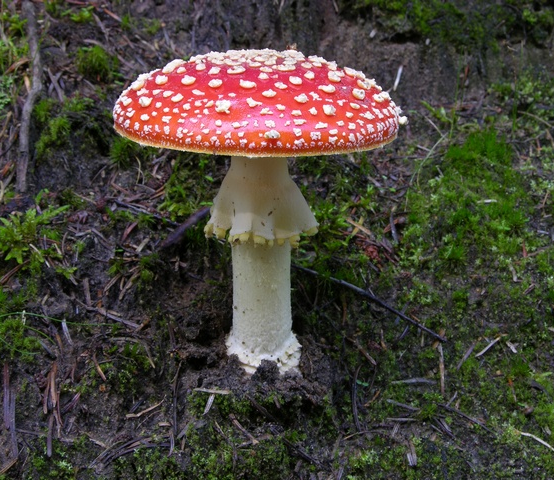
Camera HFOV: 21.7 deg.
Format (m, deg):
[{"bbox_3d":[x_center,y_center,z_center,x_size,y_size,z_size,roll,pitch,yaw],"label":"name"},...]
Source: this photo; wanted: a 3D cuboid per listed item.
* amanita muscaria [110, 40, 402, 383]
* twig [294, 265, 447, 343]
[{"bbox_3d":[-0.009,-0.014,0.708,0.140,0.157,0.140,1,12,0],"label":"amanita muscaria"},{"bbox_3d":[0.049,0.032,0.768,0.096,0.004,0.006,26,61,21],"label":"twig"}]

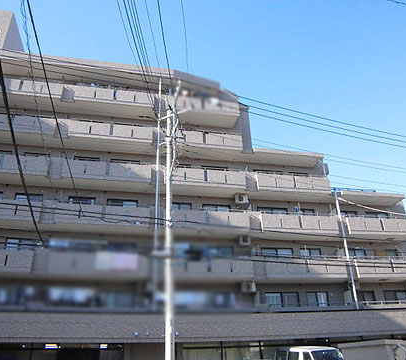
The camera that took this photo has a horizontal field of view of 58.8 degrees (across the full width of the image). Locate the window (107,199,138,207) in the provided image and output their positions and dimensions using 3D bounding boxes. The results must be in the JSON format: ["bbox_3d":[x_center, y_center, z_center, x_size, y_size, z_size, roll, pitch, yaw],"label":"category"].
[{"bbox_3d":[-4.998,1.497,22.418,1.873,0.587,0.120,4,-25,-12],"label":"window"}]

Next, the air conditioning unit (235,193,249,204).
[{"bbox_3d":[2.560,1.210,23.547,0.770,0.600,0.320,4,-25,-12],"label":"air conditioning unit"}]

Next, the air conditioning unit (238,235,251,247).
[{"bbox_3d":[2.602,3.786,22.366,0.770,0.600,0.320,4,-25,-12],"label":"air conditioning unit"}]

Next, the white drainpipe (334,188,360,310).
[{"bbox_3d":[9.274,4.264,23.337,0.120,7.852,0.120,4,-26,-12],"label":"white drainpipe"}]

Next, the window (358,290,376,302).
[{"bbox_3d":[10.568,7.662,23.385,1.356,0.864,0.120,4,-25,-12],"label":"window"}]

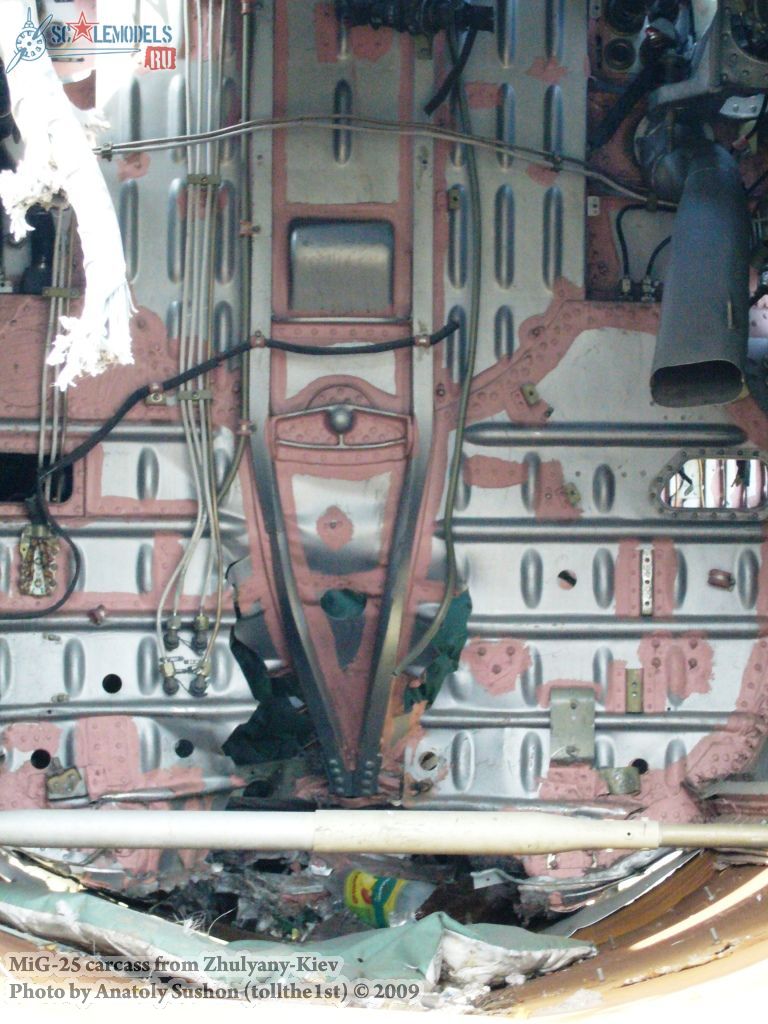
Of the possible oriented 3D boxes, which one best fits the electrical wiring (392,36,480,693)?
[{"bbox_3d":[0.068,-0.207,3.540,0.110,0.828,0.100,0,3,0],"label":"electrical wiring"}]

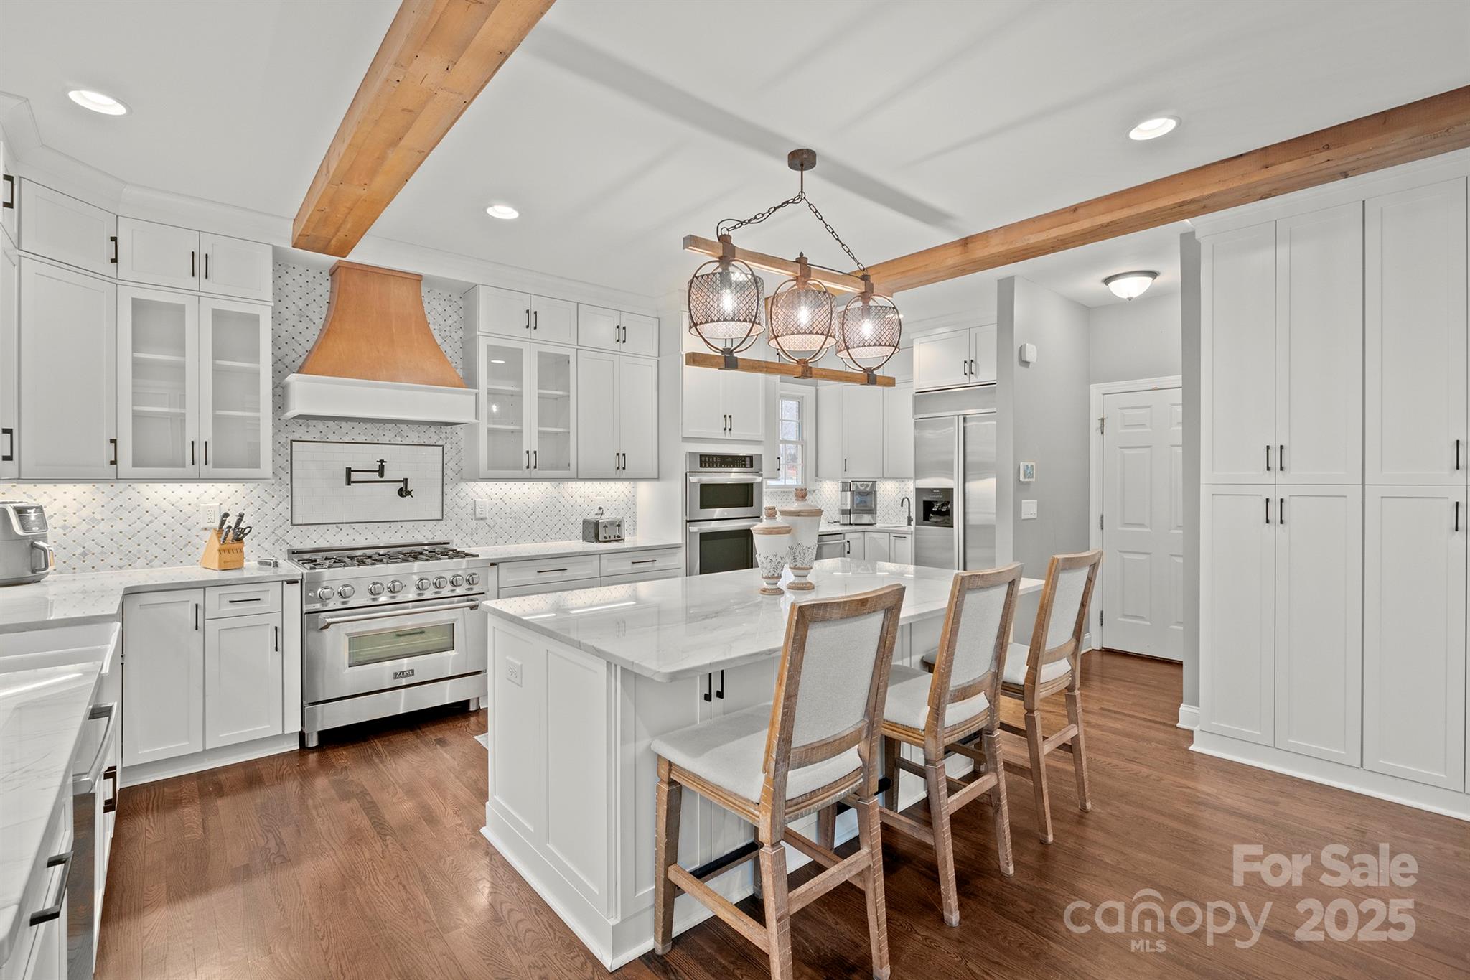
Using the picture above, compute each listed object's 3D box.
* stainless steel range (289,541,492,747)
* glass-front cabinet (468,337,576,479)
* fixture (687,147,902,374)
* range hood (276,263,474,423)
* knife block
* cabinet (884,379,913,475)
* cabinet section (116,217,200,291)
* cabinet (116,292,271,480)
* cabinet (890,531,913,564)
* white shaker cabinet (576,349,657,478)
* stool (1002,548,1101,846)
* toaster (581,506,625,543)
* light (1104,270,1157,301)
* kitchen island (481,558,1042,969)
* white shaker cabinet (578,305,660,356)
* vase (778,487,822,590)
[{"bbox_3d":[-2.015,0.832,3.808,0.915,0.960,0.750,0,0,-40],"label":"stainless steel range"},{"bbox_3d":[-1.473,-0.531,4.510,0.687,0.915,0.330,-1,1,-41],"label":"glass-front cabinet"},{"bbox_3d":[0.289,-0.946,2.763,1.110,0.940,0.295,0,0,-34],"label":"fixture"},{"bbox_3d":[-2.107,-0.844,3.910,0.955,0.890,0.510,0,0,-40],"label":"range hood"},{"bbox_3d":[-2.729,0.311,3.472,0.230,0.215,0.110,0,0,34],"label":"knife block"},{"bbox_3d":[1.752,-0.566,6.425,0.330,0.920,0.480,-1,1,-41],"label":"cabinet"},{"bbox_3d":[-2.923,-1.151,3.323,0.302,0.306,0.330,-1,1,-41],"label":"cabinet section"},{"bbox_3d":[-2.778,-0.511,3.380,0.594,0.914,0.330,-1,1,-41],"label":"cabinet"},{"bbox_3d":[1.755,0.835,6.233,0.600,0.830,0.250,0,0,-40],"label":"cabinet"},{"bbox_3d":[-0.953,-0.539,4.960,0.689,0.919,0.330,-1,1,-41],"label":"white shaker cabinet"},{"bbox_3d":[1.131,0.776,2.722,0.460,1.060,0.590,0,0,-40],"label":"stool"},{"bbox_3d":[-0.990,0.296,4.919,0.252,0.182,0.240,-1,1,-41],"label":"toaster"},{"bbox_3d":[2.708,-1.374,4.459,0.335,0.165,0.335,0,0,-40],"label":"light"},{"bbox_3d":[0.240,0.865,2.753,2.180,0.888,1.270,0,0,-40],"label":"kitchen island"},{"bbox_3d":[-0.953,-1.174,4.957,0.693,0.308,0.330,-1,1,-41],"label":"white shaker cabinet"},{"bbox_3d":[0.280,0.208,2.791,0.188,0.427,0.188,0,0,0],"label":"vase"}]

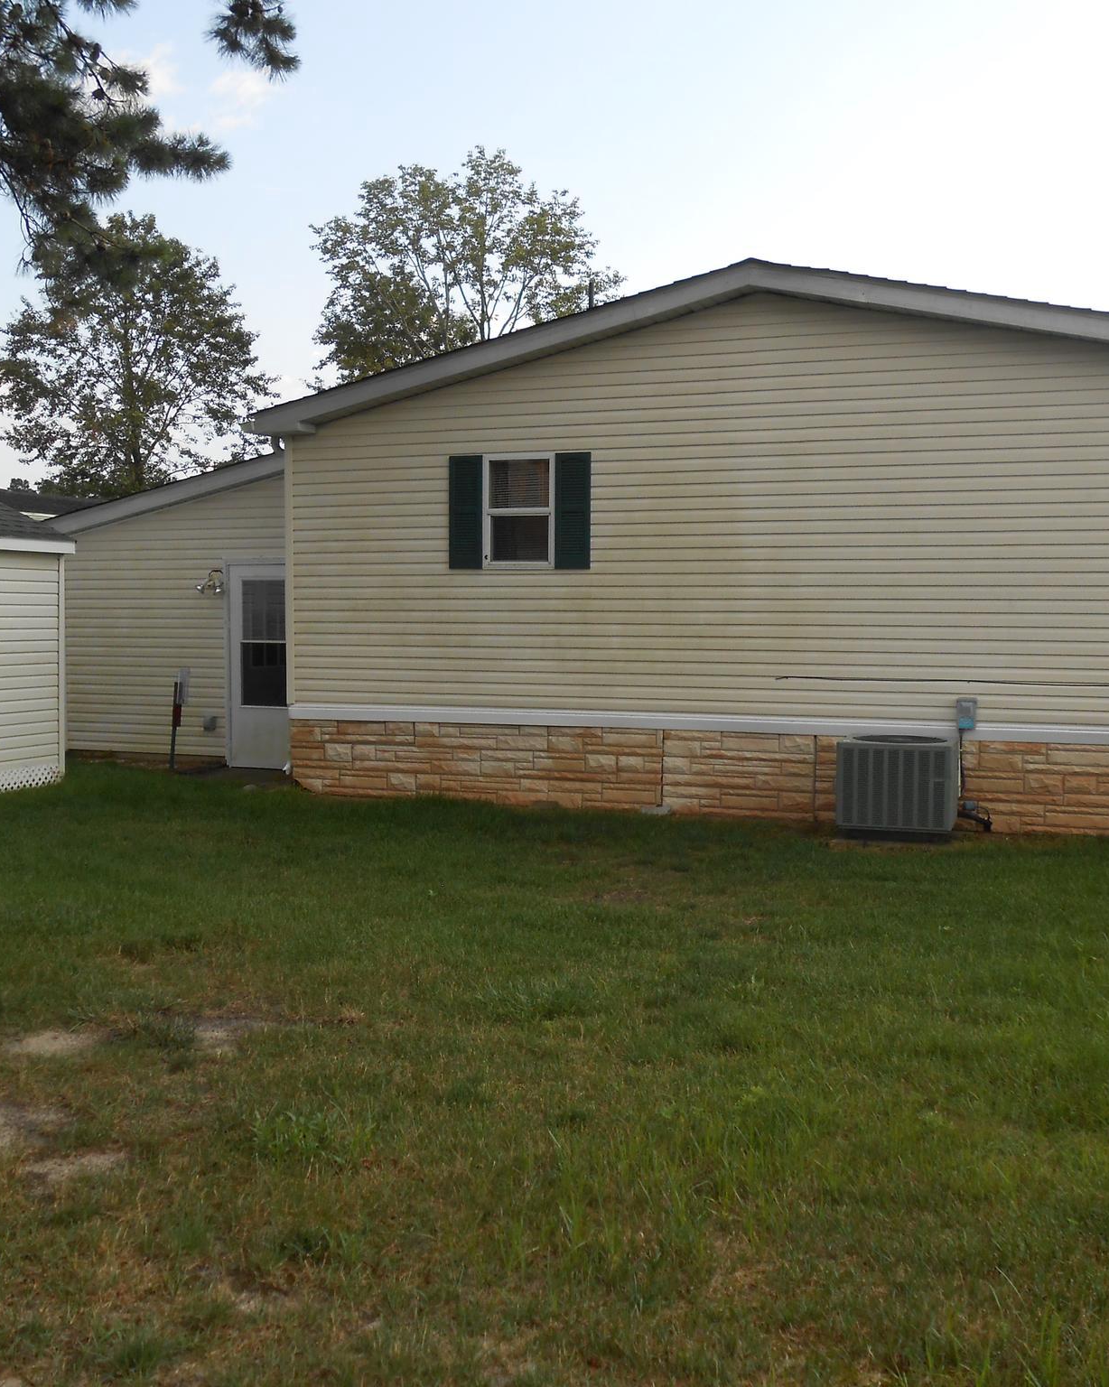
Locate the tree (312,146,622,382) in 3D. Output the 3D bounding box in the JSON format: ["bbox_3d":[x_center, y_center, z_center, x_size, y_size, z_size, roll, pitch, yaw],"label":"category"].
[{"bbox_3d":[-1.938,-6.291,31.386,7.200,11.853,7.200,0,4,0],"label":"tree"}]

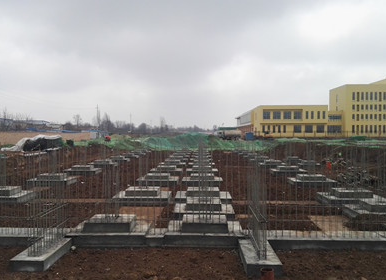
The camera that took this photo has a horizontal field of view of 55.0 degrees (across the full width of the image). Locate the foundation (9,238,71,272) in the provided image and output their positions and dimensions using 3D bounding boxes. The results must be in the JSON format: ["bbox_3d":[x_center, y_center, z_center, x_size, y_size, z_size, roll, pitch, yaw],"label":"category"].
[{"bbox_3d":[-3.623,2.758,9.014,0.729,0.232,1.734,0,1,1],"label":"foundation"}]

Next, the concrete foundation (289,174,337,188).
[{"bbox_3d":[7.105,2.435,22.215,2.365,0.562,1.787,0,1,1],"label":"concrete foundation"}]

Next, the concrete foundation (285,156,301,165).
[{"bbox_3d":[11.313,2.286,42.320,1.778,0.577,1.716,0,1,1],"label":"concrete foundation"}]

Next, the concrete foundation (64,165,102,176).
[{"bbox_3d":[-8.396,2.317,28.414,2.365,0.562,1.787,0,1,1],"label":"concrete foundation"}]

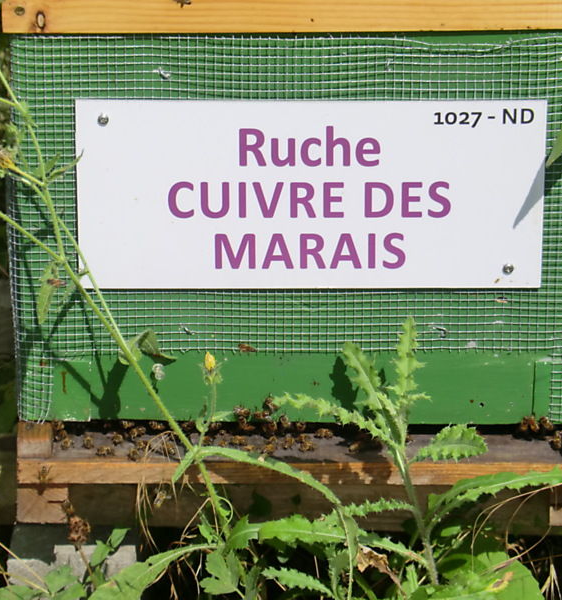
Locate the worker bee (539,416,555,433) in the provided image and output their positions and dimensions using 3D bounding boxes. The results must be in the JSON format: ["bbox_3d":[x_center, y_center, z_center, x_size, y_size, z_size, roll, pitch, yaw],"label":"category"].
[{"bbox_3d":[0.196,0.091,2.859,0.007,0.013,0.006,-33,21,14],"label":"worker bee"}]

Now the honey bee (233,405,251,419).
[{"bbox_3d":[-0.028,0.082,2.853,0.013,0.007,0.006,15,24,-7],"label":"honey bee"}]

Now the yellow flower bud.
[{"bbox_3d":[-0.051,0.043,2.745,0.009,0.016,0.009,-7,24,3],"label":"yellow flower bud"}]

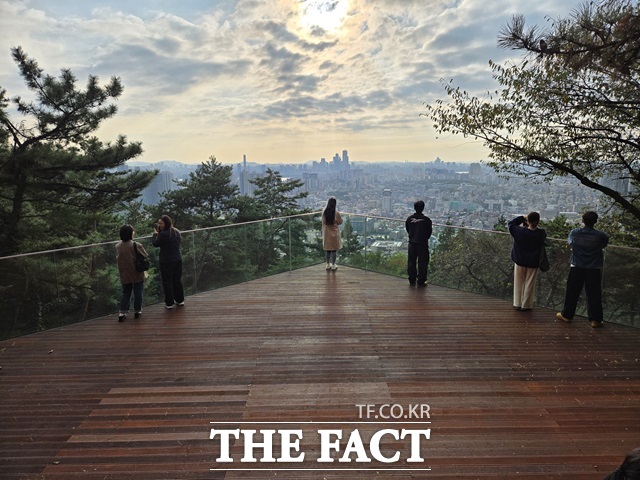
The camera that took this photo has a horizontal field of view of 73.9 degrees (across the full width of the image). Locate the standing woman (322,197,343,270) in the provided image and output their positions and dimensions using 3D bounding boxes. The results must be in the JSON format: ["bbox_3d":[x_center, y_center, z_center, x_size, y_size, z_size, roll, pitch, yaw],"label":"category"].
[{"bbox_3d":[0.280,-0.140,9.650,0.480,1.660,0.380,1,10,8],"label":"standing woman"}]

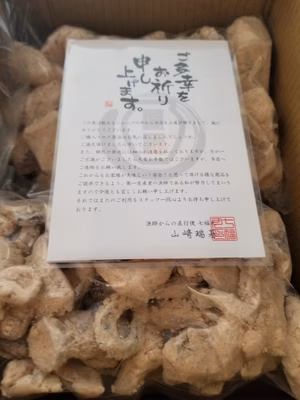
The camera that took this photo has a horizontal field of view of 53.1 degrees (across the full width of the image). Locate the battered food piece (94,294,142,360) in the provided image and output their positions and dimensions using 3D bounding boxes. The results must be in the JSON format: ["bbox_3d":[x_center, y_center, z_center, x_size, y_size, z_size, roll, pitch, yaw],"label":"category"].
[{"bbox_3d":[-0.022,0.090,0.213,0.035,0.027,0.044,0,68,-1],"label":"battered food piece"}]

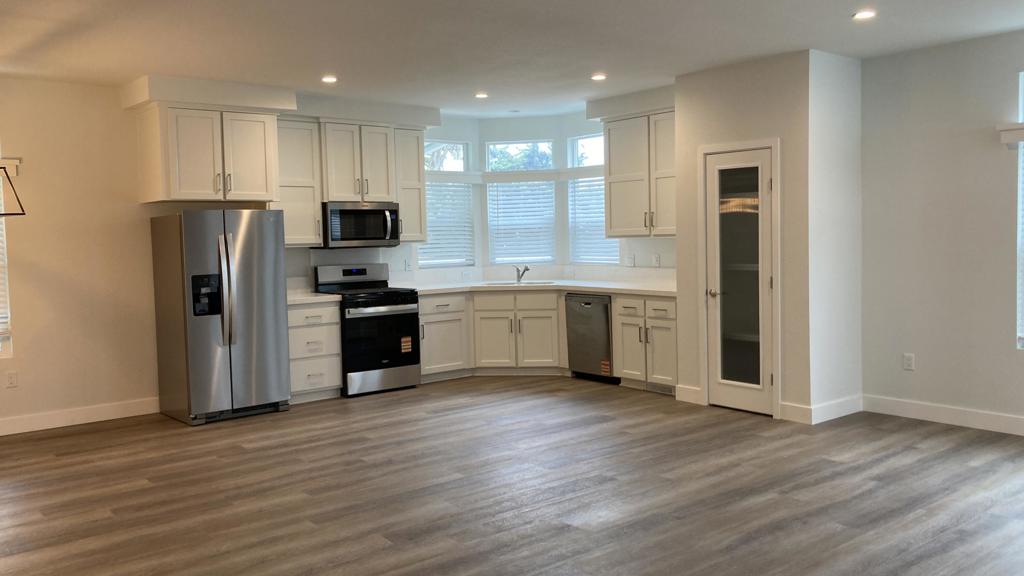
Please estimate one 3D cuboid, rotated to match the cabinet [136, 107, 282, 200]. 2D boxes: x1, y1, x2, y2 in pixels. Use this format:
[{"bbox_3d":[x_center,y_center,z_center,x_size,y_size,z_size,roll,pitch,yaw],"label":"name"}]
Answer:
[{"bbox_3d":[-2.534,-1.085,6.934,0.957,0.739,0.615,-4,5,-39],"label":"cabinet"}]

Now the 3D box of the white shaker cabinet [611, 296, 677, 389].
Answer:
[{"bbox_3d":[1.411,0.441,7.519,0.636,0.800,0.760,-4,5,-39],"label":"white shaker cabinet"}]

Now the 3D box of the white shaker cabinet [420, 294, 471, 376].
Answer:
[{"bbox_3d":[-0.842,0.436,8.378,0.614,0.800,0.619,-4,5,-39],"label":"white shaker cabinet"}]

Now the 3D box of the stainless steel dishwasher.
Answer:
[{"bbox_3d":[0.963,0.468,8.075,0.605,0.860,0.605,-4,4,-38],"label":"stainless steel dishwasher"}]

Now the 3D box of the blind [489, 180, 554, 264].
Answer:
[{"bbox_3d":[0.109,-0.733,9.111,0.720,0.895,0.055,-1,4,7],"label":"blind"}]

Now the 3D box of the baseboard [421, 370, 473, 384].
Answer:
[{"bbox_3d":[-0.657,0.877,8.320,0.670,0.100,0.017,-4,4,-38],"label":"baseboard"}]

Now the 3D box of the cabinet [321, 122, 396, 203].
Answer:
[{"bbox_3d":[-1.531,-1.167,7.914,0.792,0.721,0.355,-4,5,-39],"label":"cabinet"}]

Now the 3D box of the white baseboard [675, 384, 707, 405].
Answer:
[{"bbox_3d":[1.477,0.893,6.901,0.016,0.126,0.310,-4,4,-38],"label":"white baseboard"}]

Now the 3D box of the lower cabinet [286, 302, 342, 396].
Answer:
[{"bbox_3d":[-1.933,0.529,7.495,0.575,0.820,0.619,-4,5,-39],"label":"lower cabinet"}]

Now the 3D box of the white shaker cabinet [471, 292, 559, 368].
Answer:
[{"bbox_3d":[0.089,0.393,8.564,0.879,0.780,0.620,-1,4,8],"label":"white shaker cabinet"}]

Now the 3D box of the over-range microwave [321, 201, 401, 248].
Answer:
[{"bbox_3d":[-1.495,-0.602,7.972,0.760,0.413,0.410,-4,4,-38],"label":"over-range microwave"}]

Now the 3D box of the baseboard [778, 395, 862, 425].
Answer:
[{"bbox_3d":[2.367,0.906,6.330,0.710,0.122,0.280,-4,4,-38],"label":"baseboard"}]

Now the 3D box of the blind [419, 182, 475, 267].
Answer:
[{"bbox_3d":[-0.702,-0.673,8.873,0.727,0.890,0.050,-4,5,-39],"label":"blind"}]

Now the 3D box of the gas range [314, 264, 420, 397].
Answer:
[{"bbox_3d":[-1.379,0.374,7.921,0.765,1.190,0.675,-4,4,-38],"label":"gas range"}]

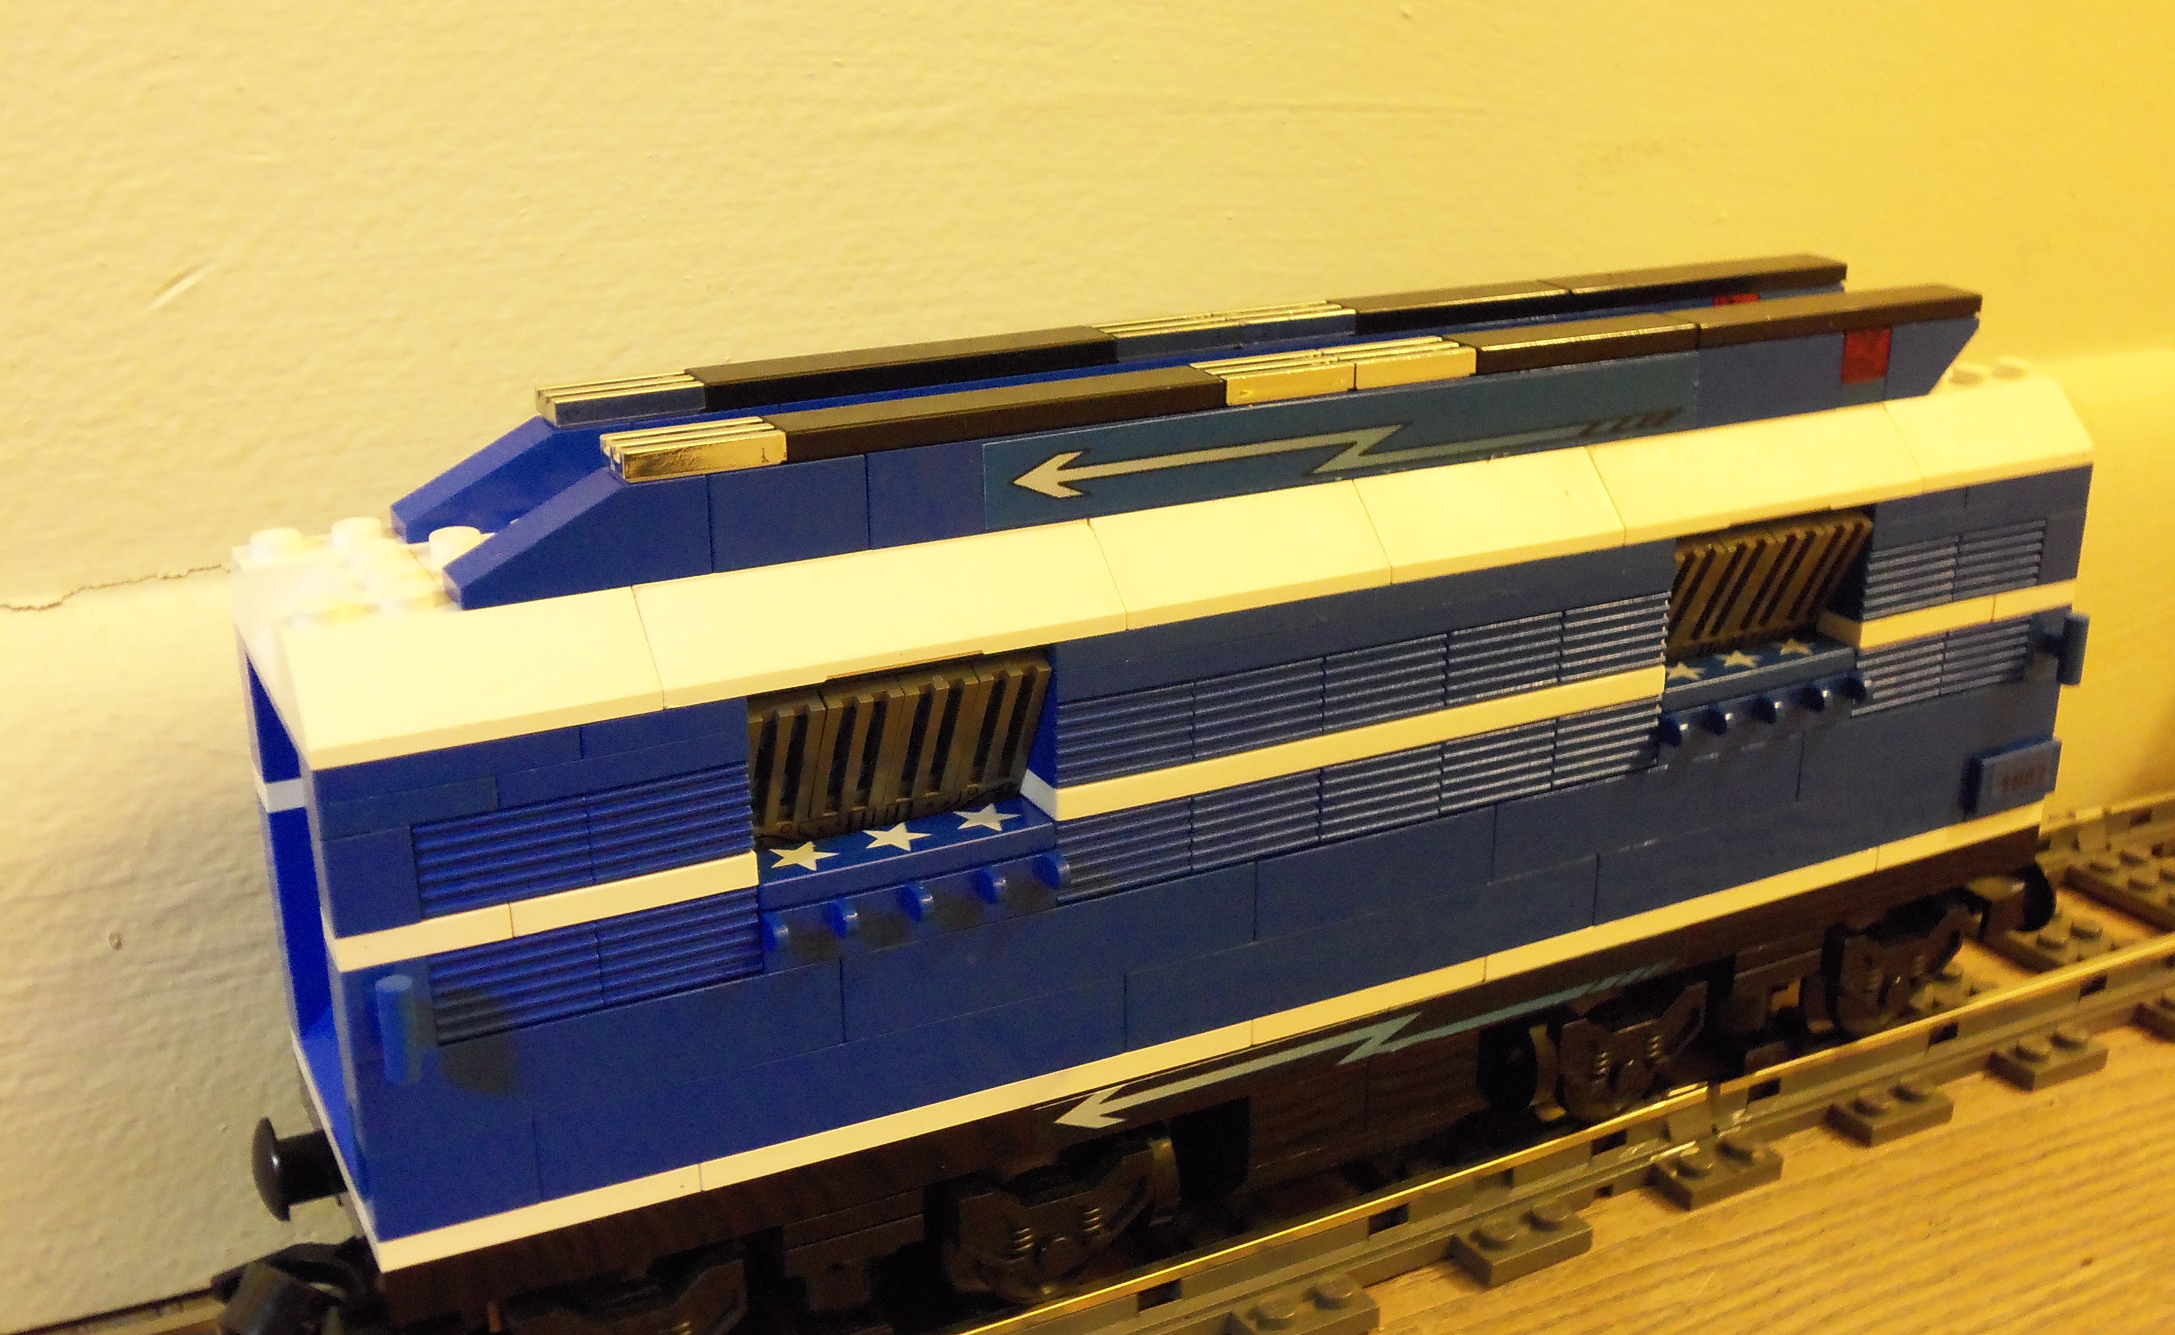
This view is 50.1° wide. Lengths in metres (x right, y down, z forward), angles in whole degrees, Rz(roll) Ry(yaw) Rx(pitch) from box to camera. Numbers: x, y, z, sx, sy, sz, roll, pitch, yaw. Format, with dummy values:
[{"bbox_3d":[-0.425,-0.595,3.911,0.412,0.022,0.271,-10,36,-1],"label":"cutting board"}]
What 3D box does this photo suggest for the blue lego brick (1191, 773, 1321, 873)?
[{"bbox_3d":[0.016,0.015,0.252,0.016,0.010,0.008,-10,22,-26],"label":"blue lego brick"}]

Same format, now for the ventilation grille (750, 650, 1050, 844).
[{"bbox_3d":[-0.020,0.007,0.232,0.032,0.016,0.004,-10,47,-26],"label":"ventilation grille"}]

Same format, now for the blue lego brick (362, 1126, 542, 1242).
[{"bbox_3d":[-0.061,0.047,0.221,0.016,0.010,0.008,-10,22,-26],"label":"blue lego brick"}]

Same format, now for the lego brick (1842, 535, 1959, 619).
[{"bbox_3d":[0.099,-0.012,0.288,0.016,0.010,0.008,-10,22,-26],"label":"lego brick"}]

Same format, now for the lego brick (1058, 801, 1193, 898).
[{"bbox_3d":[0.002,0.018,0.245,0.016,0.010,0.008,-10,22,-26],"label":"lego brick"}]

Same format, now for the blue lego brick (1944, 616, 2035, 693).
[{"bbox_3d":[0.114,-0.003,0.302,0.016,0.010,0.008,-10,22,-26],"label":"blue lego brick"}]

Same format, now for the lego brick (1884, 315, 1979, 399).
[{"bbox_3d":[0.102,-0.039,0.290,0.016,0.010,0.008,-10,22,-26],"label":"lego brick"}]

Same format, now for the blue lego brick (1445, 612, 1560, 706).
[{"bbox_3d":[0.044,-0.002,0.260,0.016,0.010,0.008,-10,22,-26],"label":"blue lego brick"}]

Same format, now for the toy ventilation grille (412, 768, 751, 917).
[{"bbox_3d":[-0.047,0.015,0.216,0.032,0.010,0.008,-10,22,-26],"label":"toy ventilation grille"}]

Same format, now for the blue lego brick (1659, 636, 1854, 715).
[{"bbox_3d":[0.080,0.001,0.283,0.032,0.003,0.008,-10,22,-26],"label":"blue lego brick"}]

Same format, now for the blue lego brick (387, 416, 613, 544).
[{"bbox_3d":[-0.058,-0.020,0.236,0.024,0.010,0.008,-10,22,-26],"label":"blue lego brick"}]

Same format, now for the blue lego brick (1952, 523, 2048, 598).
[{"bbox_3d":[0.113,-0.014,0.295,0.016,0.010,0.008,-10,22,-26],"label":"blue lego brick"}]

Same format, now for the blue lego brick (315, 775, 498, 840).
[{"bbox_3d":[-0.061,0.011,0.206,0.016,0.003,0.008,-10,22,-26],"label":"blue lego brick"}]

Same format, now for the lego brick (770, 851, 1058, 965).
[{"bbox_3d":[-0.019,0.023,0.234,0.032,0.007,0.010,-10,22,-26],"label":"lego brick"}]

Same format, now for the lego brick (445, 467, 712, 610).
[{"bbox_3d":[-0.047,-0.012,0.215,0.024,0.010,0.008,-10,22,-26],"label":"lego brick"}]

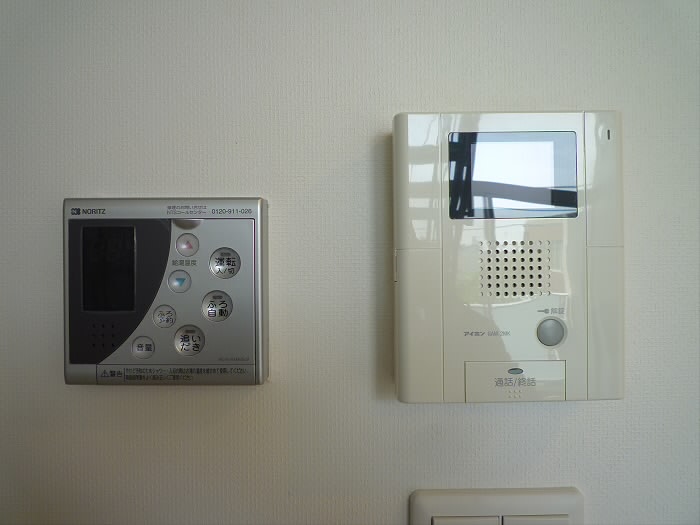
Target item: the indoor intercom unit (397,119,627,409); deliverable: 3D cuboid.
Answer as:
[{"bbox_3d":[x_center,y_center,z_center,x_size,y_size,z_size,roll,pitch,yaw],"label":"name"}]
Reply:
[{"bbox_3d":[0.101,-0.003,0.329,0.143,0.180,0.033,0,0,0],"label":"indoor intercom unit"}]

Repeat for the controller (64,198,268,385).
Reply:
[{"bbox_3d":[-0.120,0.019,0.335,0.128,0.120,0.020,0,0,0],"label":"controller"}]

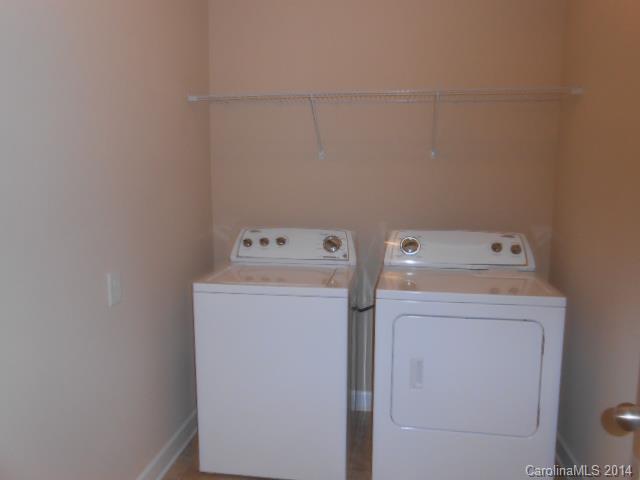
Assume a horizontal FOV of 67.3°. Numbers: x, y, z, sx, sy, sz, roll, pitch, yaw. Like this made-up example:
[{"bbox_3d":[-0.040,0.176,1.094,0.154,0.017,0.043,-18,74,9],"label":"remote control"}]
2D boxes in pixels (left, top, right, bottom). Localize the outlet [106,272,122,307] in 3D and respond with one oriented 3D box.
[{"bbox_3d":[-0.772,0.187,1.808,0.012,0.118,0.078,1,8,8],"label":"outlet"}]

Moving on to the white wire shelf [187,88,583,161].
[{"bbox_3d":[0.284,-0.577,2.477,1.880,0.307,0.304,1,8,8],"label":"white wire shelf"}]

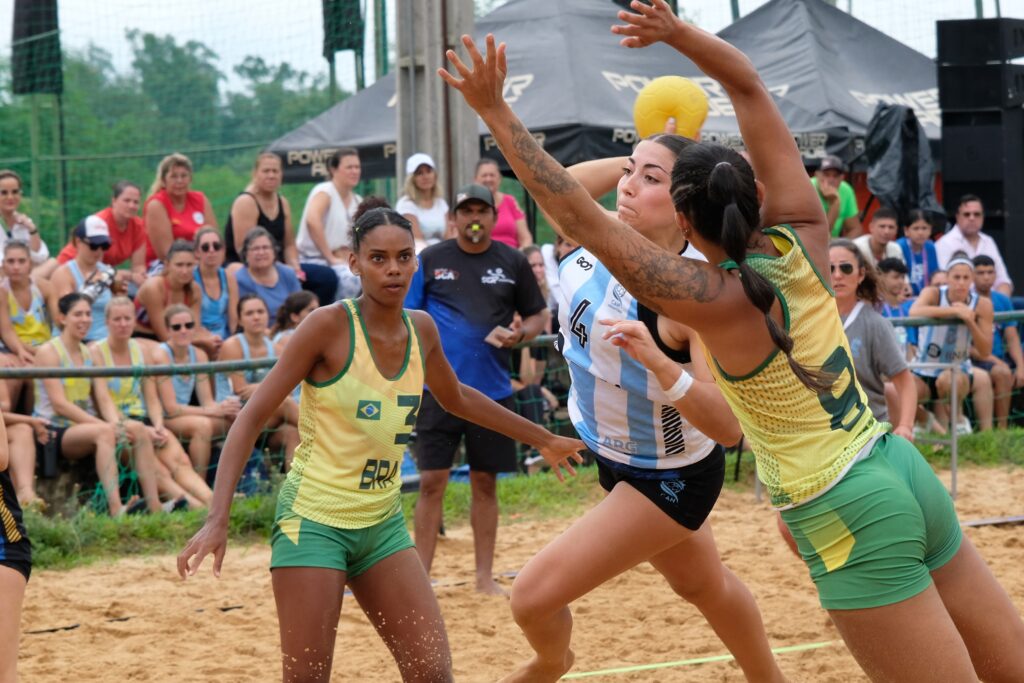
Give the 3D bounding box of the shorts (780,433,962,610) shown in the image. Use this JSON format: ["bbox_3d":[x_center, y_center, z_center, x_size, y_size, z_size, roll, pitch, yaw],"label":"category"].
[{"bbox_3d":[0.729,0.364,6.900,0.270,0.290,0.360,-27,-6,38],"label":"shorts"}]

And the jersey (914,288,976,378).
[{"bbox_3d":[2.541,-0.059,20.100,0.370,0.520,0.260,3,13,-18],"label":"jersey"}]

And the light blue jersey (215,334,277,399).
[{"bbox_3d":[-1.430,0.153,18.600,0.350,0.460,0.250,3,10,-27],"label":"light blue jersey"}]

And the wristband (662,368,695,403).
[{"bbox_3d":[0.343,0.090,7.020,0.036,0.064,0.060,42,-7,-25],"label":"wristband"}]

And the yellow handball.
[{"bbox_3d":[0.347,-0.497,7.420,0.163,0.163,0.163,0,3,0],"label":"yellow handball"}]

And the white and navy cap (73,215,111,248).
[{"bbox_3d":[-2.317,-0.606,18.900,0.175,0.140,0.260,-1,13,-30],"label":"white and navy cap"}]

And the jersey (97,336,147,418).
[{"bbox_3d":[-2.099,0.205,18.400,0.330,0.460,0.230,-5,5,-16],"label":"jersey"}]

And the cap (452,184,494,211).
[{"bbox_3d":[-0.159,-0.599,14.300,0.175,0.125,0.260,0,3,3],"label":"cap"}]

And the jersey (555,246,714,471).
[{"bbox_3d":[0.267,0.034,7.250,0.360,0.490,0.250,-5,2,43],"label":"jersey"}]

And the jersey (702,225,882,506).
[{"bbox_3d":[0.583,0.055,7.000,0.350,0.520,0.250,-18,-6,-42],"label":"jersey"}]

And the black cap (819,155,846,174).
[{"bbox_3d":[2.206,-1.225,23.500,0.175,0.125,0.260,0,3,6],"label":"black cap"}]

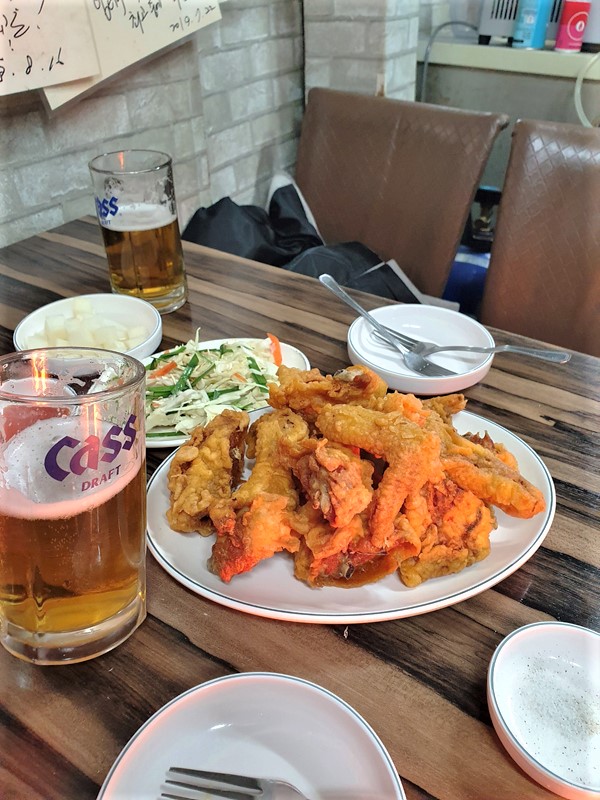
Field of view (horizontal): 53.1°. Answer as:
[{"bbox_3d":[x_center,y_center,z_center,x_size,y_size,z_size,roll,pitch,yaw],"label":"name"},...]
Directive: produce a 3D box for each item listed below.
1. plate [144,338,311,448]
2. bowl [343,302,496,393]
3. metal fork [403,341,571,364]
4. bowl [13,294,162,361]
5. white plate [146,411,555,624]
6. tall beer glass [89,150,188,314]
[{"bbox_3d":[-0.090,-0.004,0.538,0.213,0.021,0.137,-16,40,-20],"label":"plate"},{"bbox_3d":[0.120,-0.054,0.604,0.144,0.019,0.144,0,37,0],"label":"bowl"},{"bbox_3d":[0.165,-0.053,0.596,0.190,0.022,0.025,11,38,20],"label":"metal fork"},{"bbox_3d":[-0.218,-0.069,0.626,0.145,0.019,0.145,0,37,0],"label":"bowl"},{"bbox_3d":[0.037,0.068,0.438,0.295,0.024,0.211,-7,37,-8],"label":"white plate"},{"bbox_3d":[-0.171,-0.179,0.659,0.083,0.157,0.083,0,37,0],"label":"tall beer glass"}]

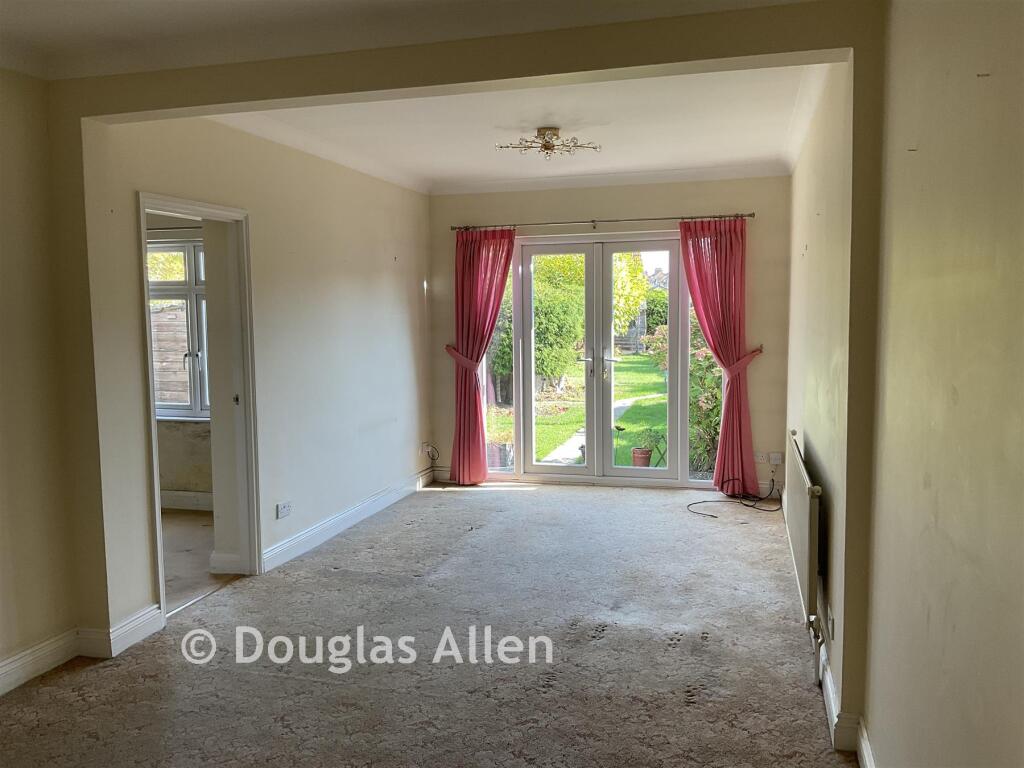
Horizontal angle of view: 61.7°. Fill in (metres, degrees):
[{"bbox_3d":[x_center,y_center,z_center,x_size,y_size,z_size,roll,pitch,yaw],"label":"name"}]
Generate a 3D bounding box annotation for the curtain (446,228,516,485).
[{"bbox_3d":[-0.248,-0.215,7.236,0.629,2.150,0.170,0,5,15],"label":"curtain"}]

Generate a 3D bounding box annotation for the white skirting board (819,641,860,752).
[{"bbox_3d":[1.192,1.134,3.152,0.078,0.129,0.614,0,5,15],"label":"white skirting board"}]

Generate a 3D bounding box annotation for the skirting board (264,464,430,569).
[{"bbox_3d":[-1.061,0.903,6.230,0.021,0.133,2.738,0,5,15],"label":"skirting board"}]

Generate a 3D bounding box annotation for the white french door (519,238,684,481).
[{"bbox_3d":[0.736,-0.193,7.114,1.320,1.942,0.070,0,5,15],"label":"white french door"}]

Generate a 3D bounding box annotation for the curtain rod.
[{"bbox_3d":[0.679,-1.295,6.913,2.467,0.052,0.104,0,5,15],"label":"curtain rod"}]

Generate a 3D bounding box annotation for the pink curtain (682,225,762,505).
[{"bbox_3d":[1.625,-0.198,6.707,0.629,2.156,0.178,0,5,15],"label":"pink curtain"}]

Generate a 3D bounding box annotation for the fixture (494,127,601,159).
[{"bbox_3d":[0.216,-1.448,5.184,0.647,0.188,0.647,0,5,15],"label":"fixture"}]

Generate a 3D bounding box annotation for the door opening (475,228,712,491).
[{"bbox_3d":[0.722,-0.181,7.122,2.072,2.088,0.100,0,5,15],"label":"door opening"}]

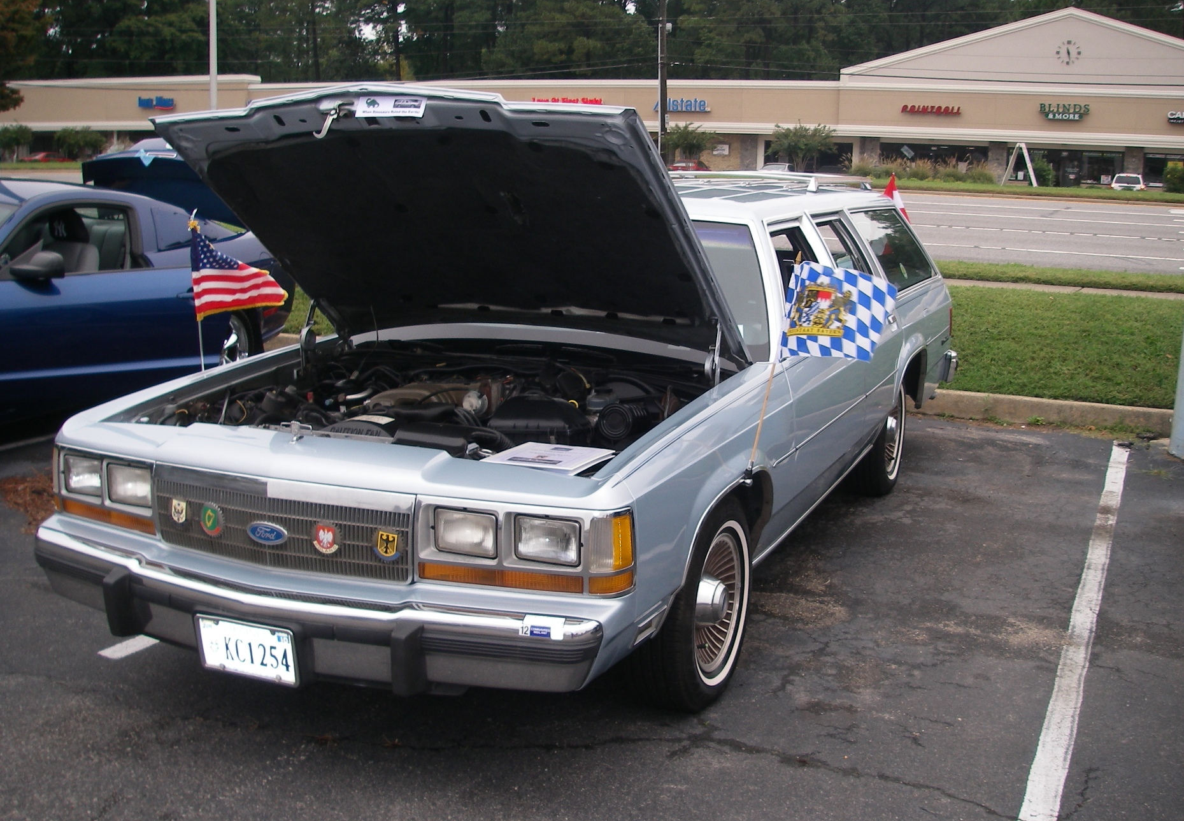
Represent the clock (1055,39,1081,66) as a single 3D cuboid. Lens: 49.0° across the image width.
[{"bbox_3d":[27.123,-20.355,74.000,1.500,1.500,0.100,4,11,18],"label":"clock"}]

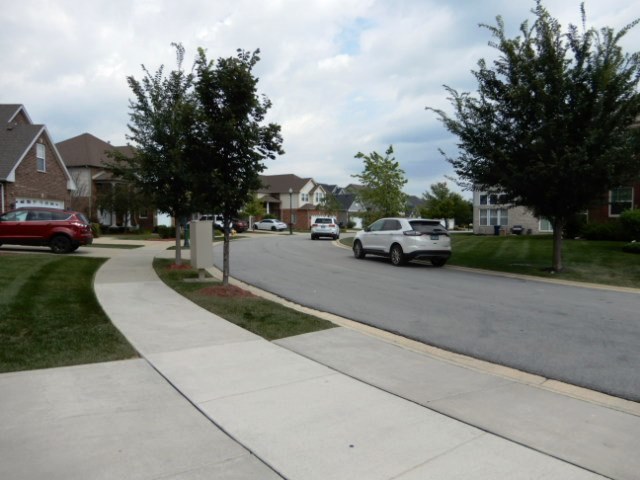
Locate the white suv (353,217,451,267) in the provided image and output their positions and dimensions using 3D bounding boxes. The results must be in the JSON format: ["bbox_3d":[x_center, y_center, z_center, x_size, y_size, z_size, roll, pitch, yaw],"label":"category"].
[{"bbox_3d":[3.040,-0.020,17.500,1.950,1.740,4.770,-1,3,-24],"label":"white suv"}]

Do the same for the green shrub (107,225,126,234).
[{"bbox_3d":[-14.869,-0.801,32.484,1.500,0.650,1.100,0,3,0],"label":"green shrub"}]

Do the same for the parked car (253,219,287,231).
[{"bbox_3d":[-6.412,-1.962,57.471,4.750,1.450,1.830,1,3,29],"label":"parked car"}]

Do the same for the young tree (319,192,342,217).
[{"bbox_3d":[1.205,-3.208,50.906,2.800,4.466,2.800,0,3,0],"label":"young tree"}]

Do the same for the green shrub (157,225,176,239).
[{"bbox_3d":[-9.793,-0.540,28.379,1.350,0.850,1.200,0,3,0],"label":"green shrub"}]

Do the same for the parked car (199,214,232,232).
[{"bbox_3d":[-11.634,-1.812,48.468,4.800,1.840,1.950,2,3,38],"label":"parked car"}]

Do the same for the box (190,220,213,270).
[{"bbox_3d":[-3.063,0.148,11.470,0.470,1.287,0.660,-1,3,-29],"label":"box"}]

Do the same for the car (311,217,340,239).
[{"bbox_3d":[0.477,-0.943,35.256,1.940,1.760,4.820,0,3,7],"label":"car"}]

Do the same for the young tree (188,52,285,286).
[{"bbox_3d":[-1.930,-1.634,10.134,2.400,5.378,2.400,0,3,0],"label":"young tree"}]

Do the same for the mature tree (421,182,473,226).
[{"bbox_3d":[15.927,-4.210,55.864,6.300,6.029,6.300,0,3,0],"label":"mature tree"}]

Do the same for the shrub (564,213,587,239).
[{"bbox_3d":[14.684,-0.793,25.464,1.300,1.450,1.300,0,3,0],"label":"shrub"}]

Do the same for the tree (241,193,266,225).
[{"bbox_3d":[-7.344,-3.131,48.888,3.100,4.500,3.000,0,3,0],"label":"tree"}]

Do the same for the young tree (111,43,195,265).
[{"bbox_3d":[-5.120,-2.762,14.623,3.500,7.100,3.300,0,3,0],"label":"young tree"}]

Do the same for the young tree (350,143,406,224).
[{"bbox_3d":[3.313,-2.382,24.360,3.100,5.600,3.000,0,3,0],"label":"young tree"}]

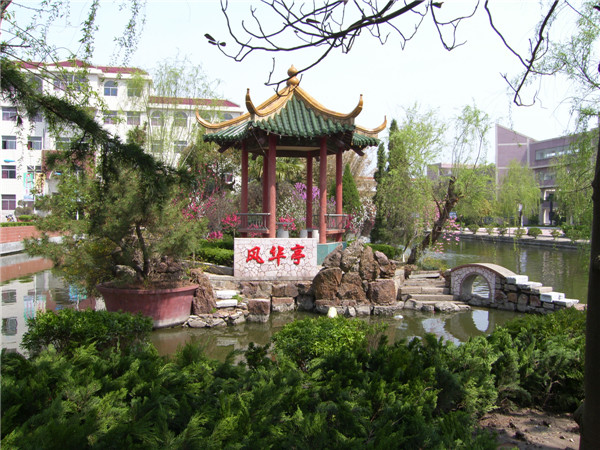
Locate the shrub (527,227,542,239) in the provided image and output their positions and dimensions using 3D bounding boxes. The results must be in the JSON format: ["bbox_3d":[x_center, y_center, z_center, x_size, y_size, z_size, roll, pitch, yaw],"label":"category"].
[{"bbox_3d":[23.001,0.803,47.500,1.420,1.100,1.400,0,1,0],"label":"shrub"}]

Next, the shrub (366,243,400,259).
[{"bbox_3d":[2.942,0.916,17.100,1.200,0.500,0.750,0,1,-15],"label":"shrub"}]

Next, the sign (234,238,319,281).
[{"bbox_3d":[-0.640,0.870,12.789,2.170,1.020,0.280,0,1,-7],"label":"sign"}]

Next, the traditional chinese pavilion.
[{"bbox_3d":[-0.243,-2.556,17.452,6.790,6.410,6.040,0,1,-8],"label":"traditional chinese pavilion"}]

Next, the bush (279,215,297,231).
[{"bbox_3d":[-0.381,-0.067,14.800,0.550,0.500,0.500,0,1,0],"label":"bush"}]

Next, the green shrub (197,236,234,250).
[{"bbox_3d":[-2.716,0.627,15.600,1.400,0.500,0.750,1,1,20],"label":"green shrub"}]

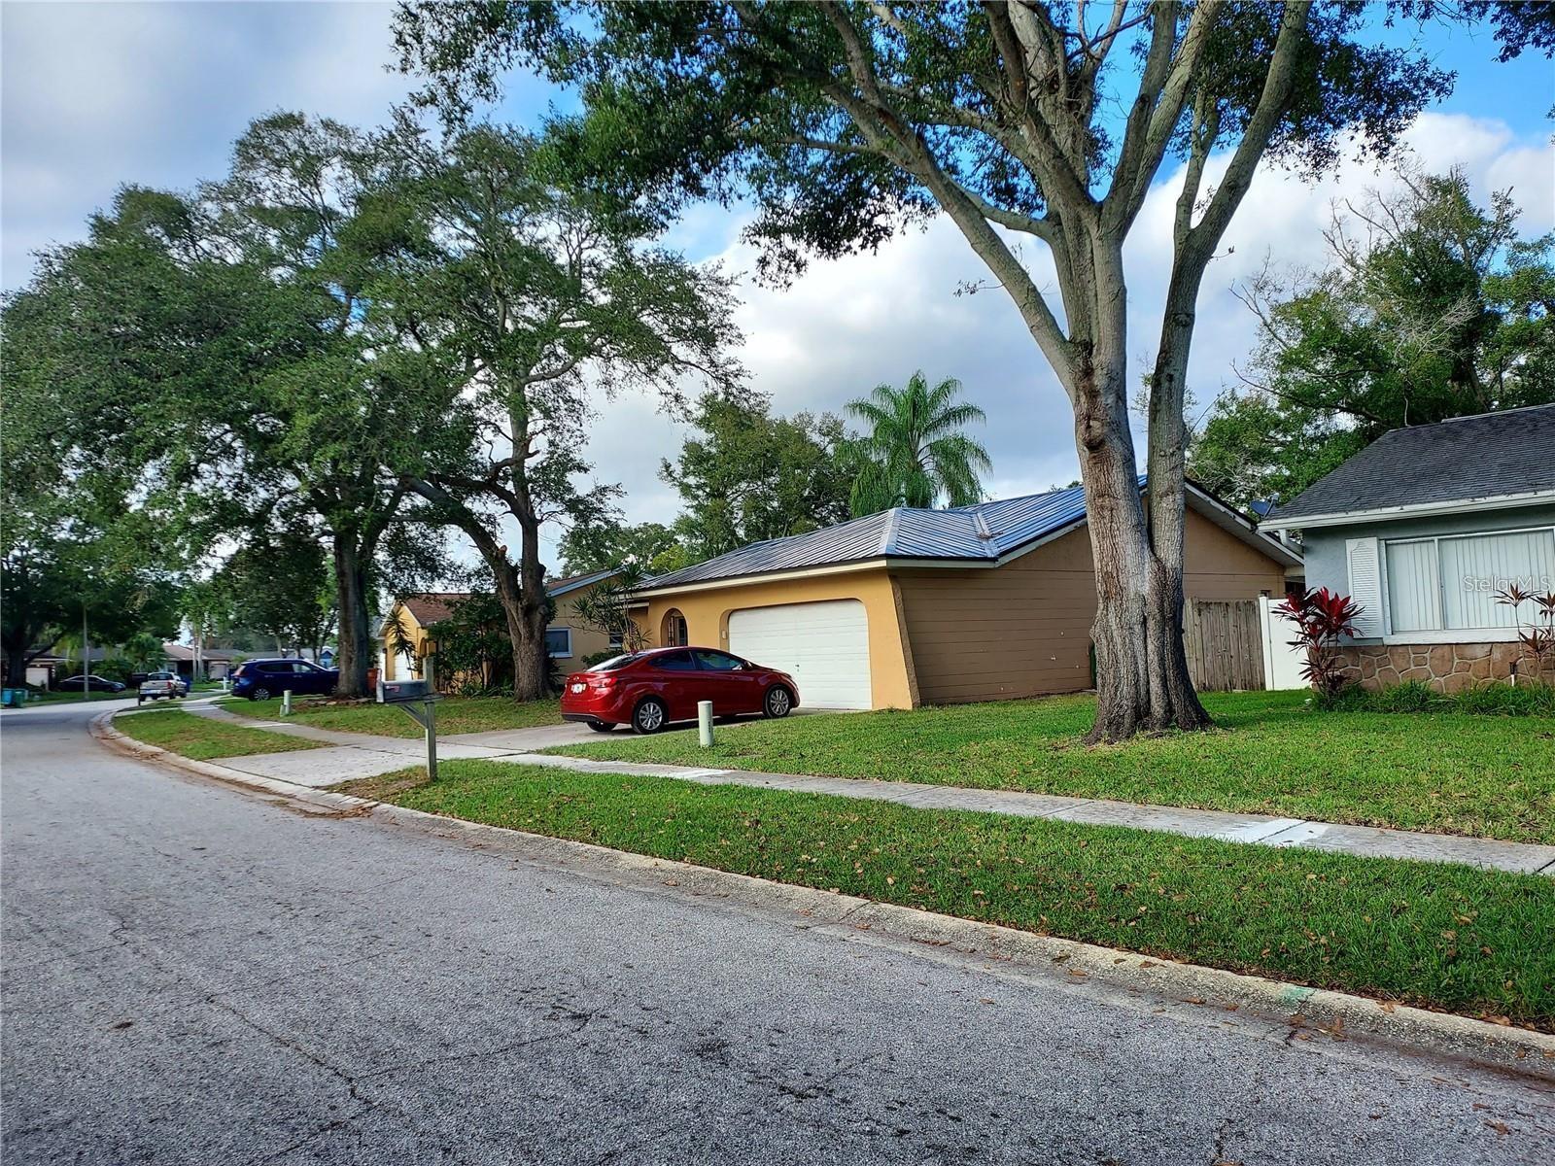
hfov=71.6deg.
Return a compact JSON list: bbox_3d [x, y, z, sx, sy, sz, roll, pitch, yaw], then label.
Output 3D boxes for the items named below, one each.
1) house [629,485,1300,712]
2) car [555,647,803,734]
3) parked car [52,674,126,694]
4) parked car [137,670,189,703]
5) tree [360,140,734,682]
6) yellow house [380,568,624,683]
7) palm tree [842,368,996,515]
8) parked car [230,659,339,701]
[{"bbox_3d":[2.920,0.526,30.781,14.600,5.150,17.600,1,-4,-35],"label":"house"},{"bbox_3d":[-1.614,1.856,19.424,4.540,1.435,1.780,-1,-3,-38],"label":"car"},{"bbox_3d":[-56.023,8.260,88.000,4.750,1.450,1.820,0,-4,-26],"label":"parked car"},{"bbox_3d":[-37.283,6.236,65.323,1.800,1.700,5.100,-1,-4,-21],"label":"parked car"},{"bbox_3d":[-6.802,-5.004,33.261,11.200,17.200,11.200,-2,-4,0],"label":"tree"},{"bbox_3d":[-10.086,2.172,47.942,13.000,4.900,14.000,0,-4,-31],"label":"yellow house"},{"bbox_3d":[5.868,-2.328,43.836,5.900,12.100,5.900,-2,-4,0],"label":"palm tree"},{"bbox_3d":[-19.523,3.895,43.522,4.680,1.720,1.850,-2,-3,-35],"label":"parked car"}]

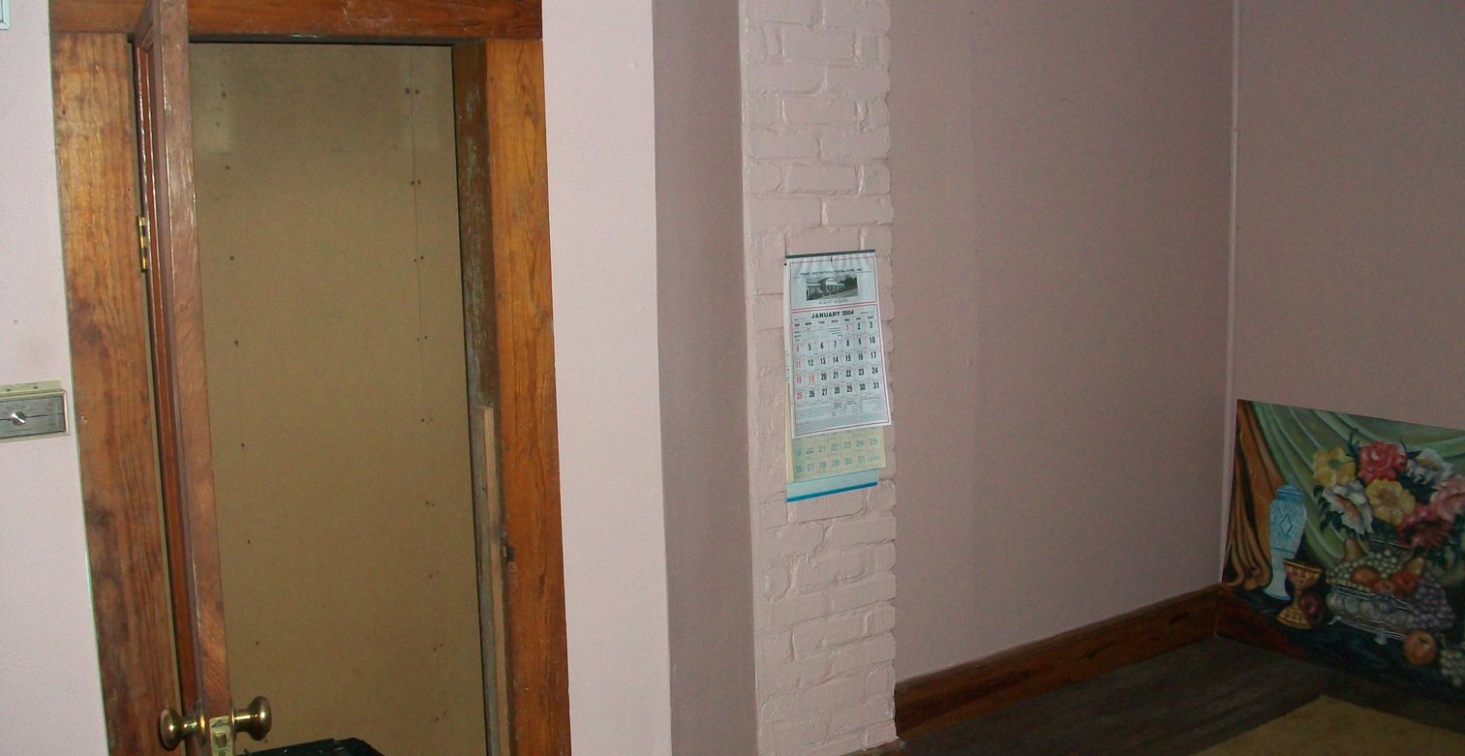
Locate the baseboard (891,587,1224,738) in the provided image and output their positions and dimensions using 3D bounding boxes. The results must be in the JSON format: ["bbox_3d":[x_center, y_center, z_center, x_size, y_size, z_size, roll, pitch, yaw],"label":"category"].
[{"bbox_3d":[1.000,0.900,4.535,1.700,0.160,0.026,-7,11,-34],"label":"baseboard"}]

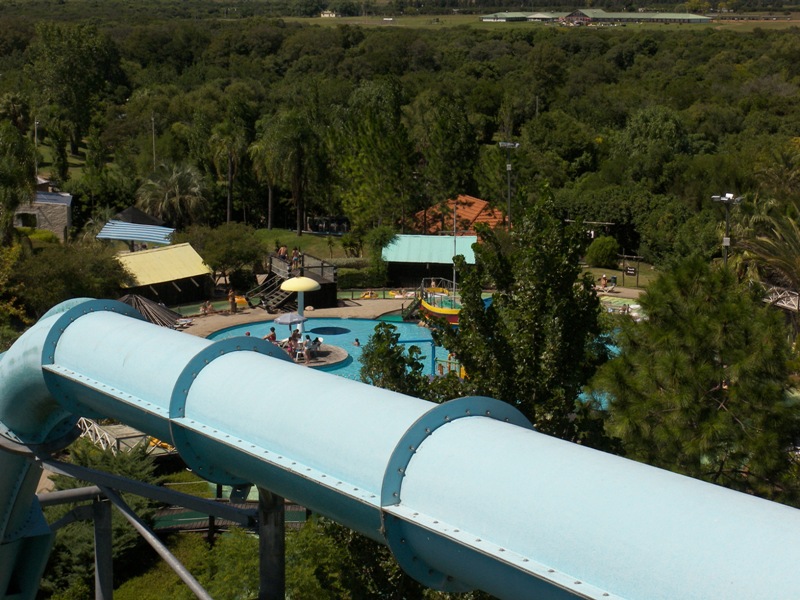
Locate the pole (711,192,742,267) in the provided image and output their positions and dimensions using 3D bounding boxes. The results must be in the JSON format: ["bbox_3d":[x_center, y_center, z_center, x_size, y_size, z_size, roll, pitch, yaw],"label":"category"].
[{"bbox_3d":[18.650,-1.120,101.860,1.750,9.800,1.100,0,10,0],"label":"pole"}]

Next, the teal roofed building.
[{"bbox_3d":[2.330,-2.920,129.770,6.700,3.650,5.000,1,10,7],"label":"teal roofed building"}]

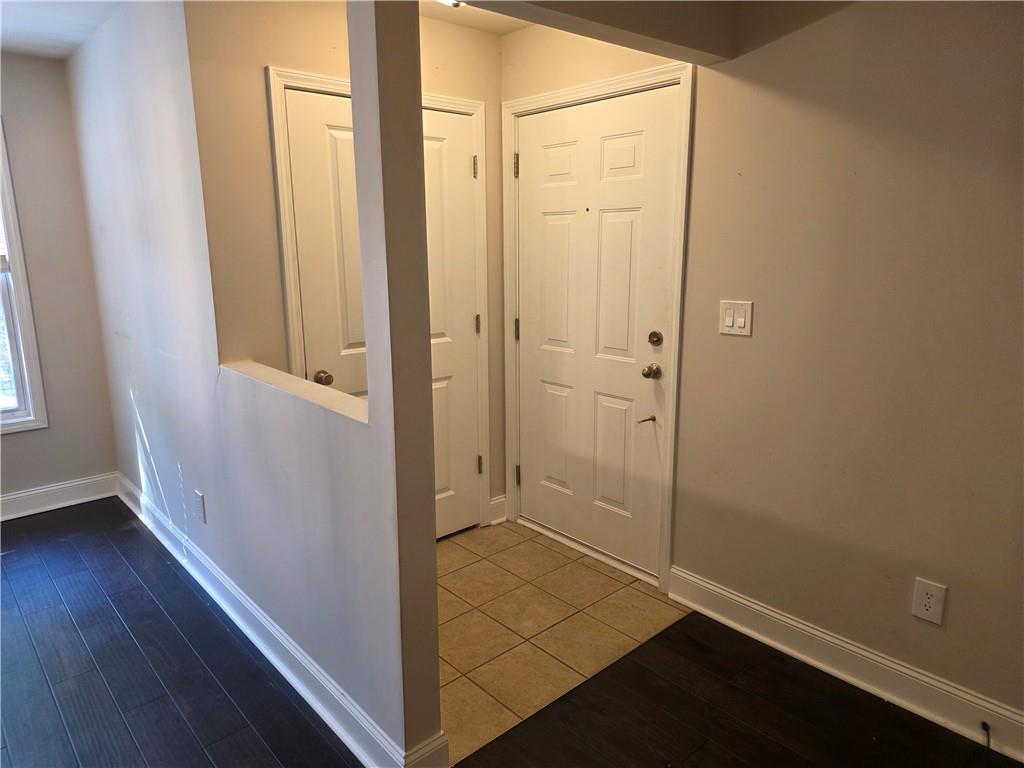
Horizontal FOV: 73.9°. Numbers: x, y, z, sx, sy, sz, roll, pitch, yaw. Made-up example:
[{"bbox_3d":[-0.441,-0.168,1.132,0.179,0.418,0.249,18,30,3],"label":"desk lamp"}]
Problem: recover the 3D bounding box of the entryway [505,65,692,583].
[{"bbox_3d":[0.337,-0.217,3.139,0.110,2.157,1.062,-11,16,-41],"label":"entryway"}]

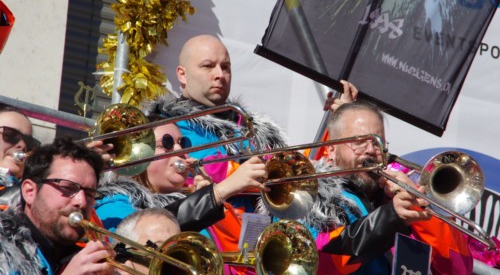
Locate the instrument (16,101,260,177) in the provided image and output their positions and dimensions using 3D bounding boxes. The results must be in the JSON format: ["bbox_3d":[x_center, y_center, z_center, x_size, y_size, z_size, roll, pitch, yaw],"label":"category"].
[{"bbox_3d":[-0.328,0.017,11.800,0.240,0.230,1.080,13,-18,-41],"label":"instrument"}]

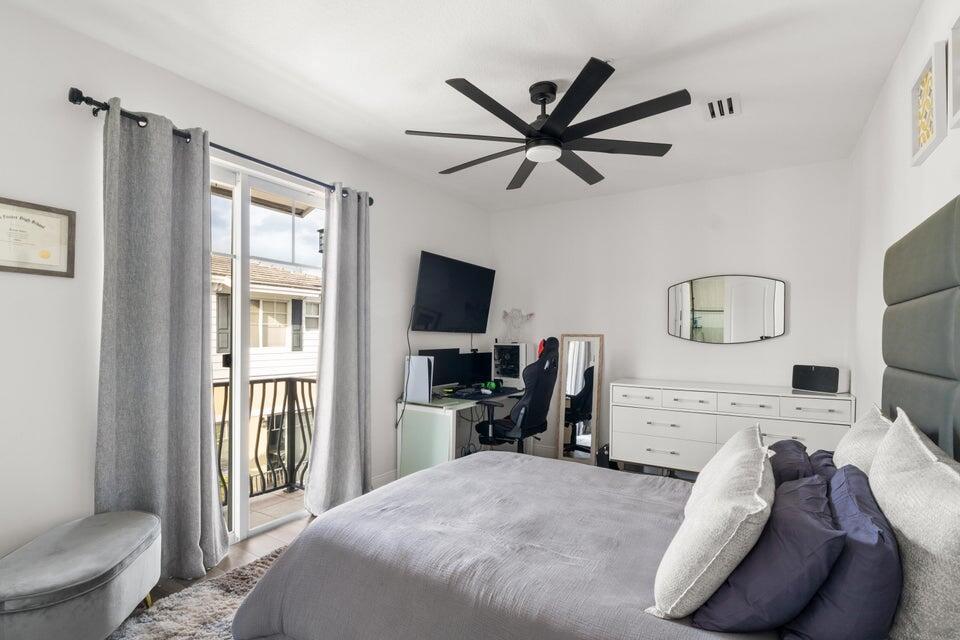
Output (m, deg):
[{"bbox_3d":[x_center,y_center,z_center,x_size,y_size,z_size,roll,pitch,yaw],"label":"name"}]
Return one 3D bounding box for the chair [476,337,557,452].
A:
[{"bbox_3d":[0.348,0.790,3.674,0.690,1.290,0.670,-1,-2,34],"label":"chair"}]

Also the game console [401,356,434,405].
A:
[{"bbox_3d":[-0.490,0.482,3.532,0.260,0.390,0.104,-1,-2,32],"label":"game console"}]

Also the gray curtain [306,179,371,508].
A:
[{"bbox_3d":[-1.024,0.198,3.112,0.160,2.360,0.510,-1,-2,34],"label":"gray curtain"}]

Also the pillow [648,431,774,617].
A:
[{"bbox_3d":[0.797,0.632,1.368,0.190,0.450,0.580,39,20,29],"label":"pillow"}]

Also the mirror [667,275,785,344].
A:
[{"bbox_3d":[2.198,-0.090,3.821,0.915,0.615,0.030,-1,-2,28],"label":"mirror"}]

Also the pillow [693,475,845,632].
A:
[{"bbox_3d":[0.846,0.642,1.240,0.190,0.440,0.480,43,22,28],"label":"pillow"}]

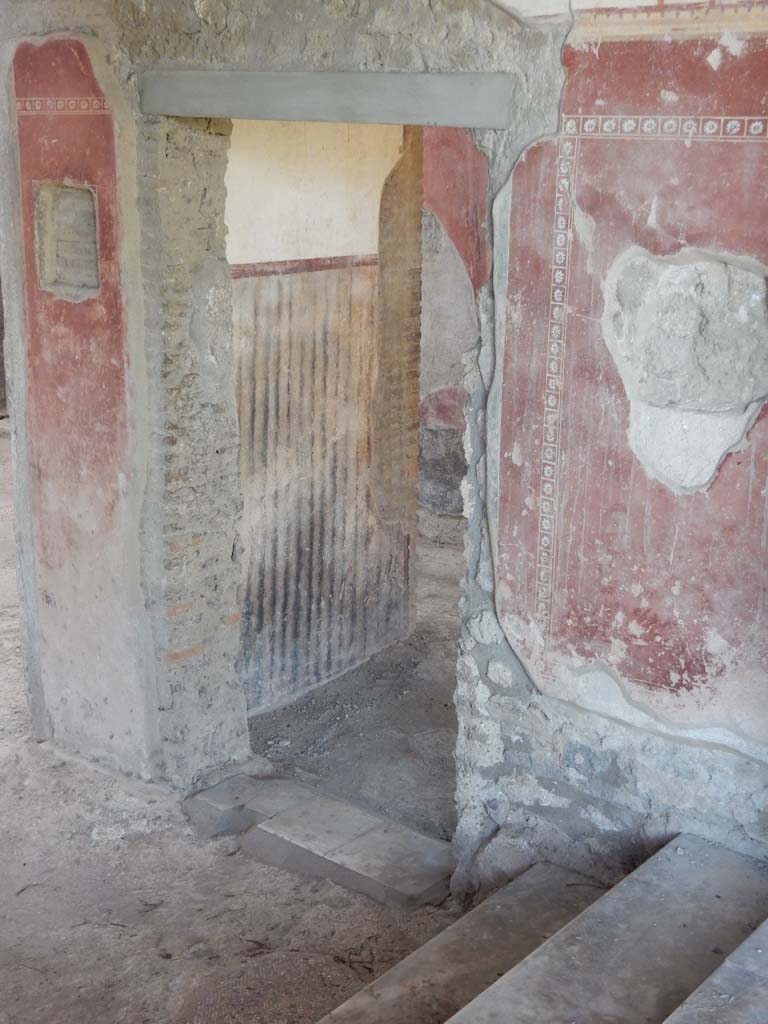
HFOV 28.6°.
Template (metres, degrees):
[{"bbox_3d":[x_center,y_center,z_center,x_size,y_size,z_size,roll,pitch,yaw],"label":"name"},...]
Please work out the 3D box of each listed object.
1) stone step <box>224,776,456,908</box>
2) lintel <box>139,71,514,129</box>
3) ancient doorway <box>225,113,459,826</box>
[{"bbox_3d":[-0.102,1.064,4.828,0.765,0.086,0.361,12,19,36],"label":"stone step"},{"bbox_3d":[-0.118,-1.223,4.452,1.376,0.135,0.318,12,19,36],"label":"lintel"},{"bbox_3d":[-0.149,-0.079,4.785,1.264,2.247,0.344,12,19,36],"label":"ancient doorway"}]

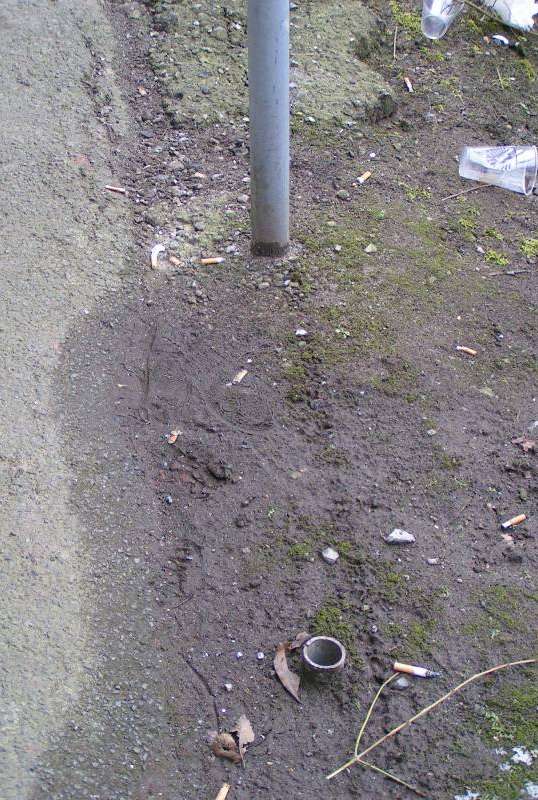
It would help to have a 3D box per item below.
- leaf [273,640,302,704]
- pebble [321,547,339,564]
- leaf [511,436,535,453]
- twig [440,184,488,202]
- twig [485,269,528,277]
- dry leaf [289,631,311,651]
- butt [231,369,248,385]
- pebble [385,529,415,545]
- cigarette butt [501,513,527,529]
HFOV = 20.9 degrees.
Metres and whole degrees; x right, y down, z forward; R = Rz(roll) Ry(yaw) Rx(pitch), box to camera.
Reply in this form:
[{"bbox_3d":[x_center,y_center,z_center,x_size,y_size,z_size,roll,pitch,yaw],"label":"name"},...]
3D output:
[{"bbox_3d":[0.023,0.312,1.666,0.021,0.014,0.087,-8,39,-9],"label":"leaf"},{"bbox_3d":[0.077,0.194,1.815,0.021,0.012,0.017,4,39,6],"label":"pebble"},{"bbox_3d":[0.347,0.061,1.982,0.033,0.009,0.026,0,38,1],"label":"leaf"},{"bbox_3d":[0.341,-0.357,2.514,0.101,0.005,0.006,-20,42,-22],"label":"twig"},{"bbox_3d":[0.379,-0.203,2.318,0.074,0.005,0.006,-7,39,-8],"label":"twig"},{"bbox_3d":[0.035,0.283,1.705,0.016,0.010,0.035,30,47,32],"label":"dry leaf"},{"bbox_3d":[-0.042,-0.034,2.111,0.009,0.005,0.031,15,41,19],"label":"butt"},{"bbox_3d":[0.166,0.173,1.841,0.037,0.012,0.015,3,38,4],"label":"pebble"},{"bbox_3d":[0.314,0.155,1.864,0.035,0.007,0.008,-20,42,-22],"label":"cigarette butt"}]

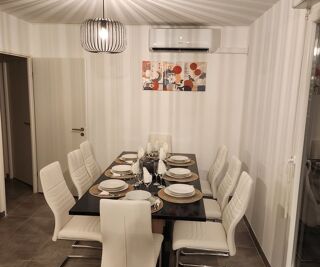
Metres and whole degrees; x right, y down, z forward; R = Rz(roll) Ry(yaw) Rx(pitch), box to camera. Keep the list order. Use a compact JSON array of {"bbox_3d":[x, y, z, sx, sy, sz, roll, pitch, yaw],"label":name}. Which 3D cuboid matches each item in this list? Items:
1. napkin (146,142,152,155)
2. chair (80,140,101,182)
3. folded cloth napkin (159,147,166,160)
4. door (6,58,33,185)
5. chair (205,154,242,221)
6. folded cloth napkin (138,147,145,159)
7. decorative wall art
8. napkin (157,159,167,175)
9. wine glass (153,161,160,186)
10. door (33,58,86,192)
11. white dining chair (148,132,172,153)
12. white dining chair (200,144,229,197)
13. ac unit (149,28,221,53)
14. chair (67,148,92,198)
[{"bbox_3d":[-0.131,0.172,3.587,0.060,0.140,0.050,2,9,3],"label":"napkin"},{"bbox_3d":[-0.636,0.606,3.669,0.590,0.975,0.420,2,9,3],"label":"chair"},{"bbox_3d":[0.024,0.223,3.231,0.082,0.145,0.060,2,10,4],"label":"folded cloth napkin"},{"bbox_3d":[-2.301,-0.159,4.885,0.750,2.030,0.045,9,12,39],"label":"door"},{"bbox_3d":[0.448,0.731,3.051,0.590,0.975,0.420,2,9,3],"label":"chair"},{"bbox_3d":[-0.210,0.218,3.295,0.070,0.140,0.055,2,9,3],"label":"folded cloth napkin"},{"bbox_3d":[0.207,-0.813,4.206,0.908,0.411,0.025,2,10,4],"label":"decorative wall art"},{"bbox_3d":[0.018,0.312,2.778,0.080,0.150,0.060,2,9,3],"label":"napkin"},{"bbox_3d":[-0.034,0.376,2.835,0.077,0.226,0.077,2,10,4],"label":"wine glass"},{"bbox_3d":[-1.458,-0.073,4.361,0.814,2.036,0.040,3,10,12],"label":"door"},{"bbox_3d":[-0.026,0.547,4.021,0.431,0.993,0.592,2,10,4],"label":"white dining chair"},{"bbox_3d":[0.467,0.639,3.624,0.590,0.975,0.420,2,9,3],"label":"white dining chair"},{"bbox_3d":[0.328,-1.245,3.991,0.930,0.300,0.210,2,9,3],"label":"ac unit"},{"bbox_3d":[-0.625,0.683,3.200,0.592,0.993,0.431,2,10,4],"label":"chair"}]

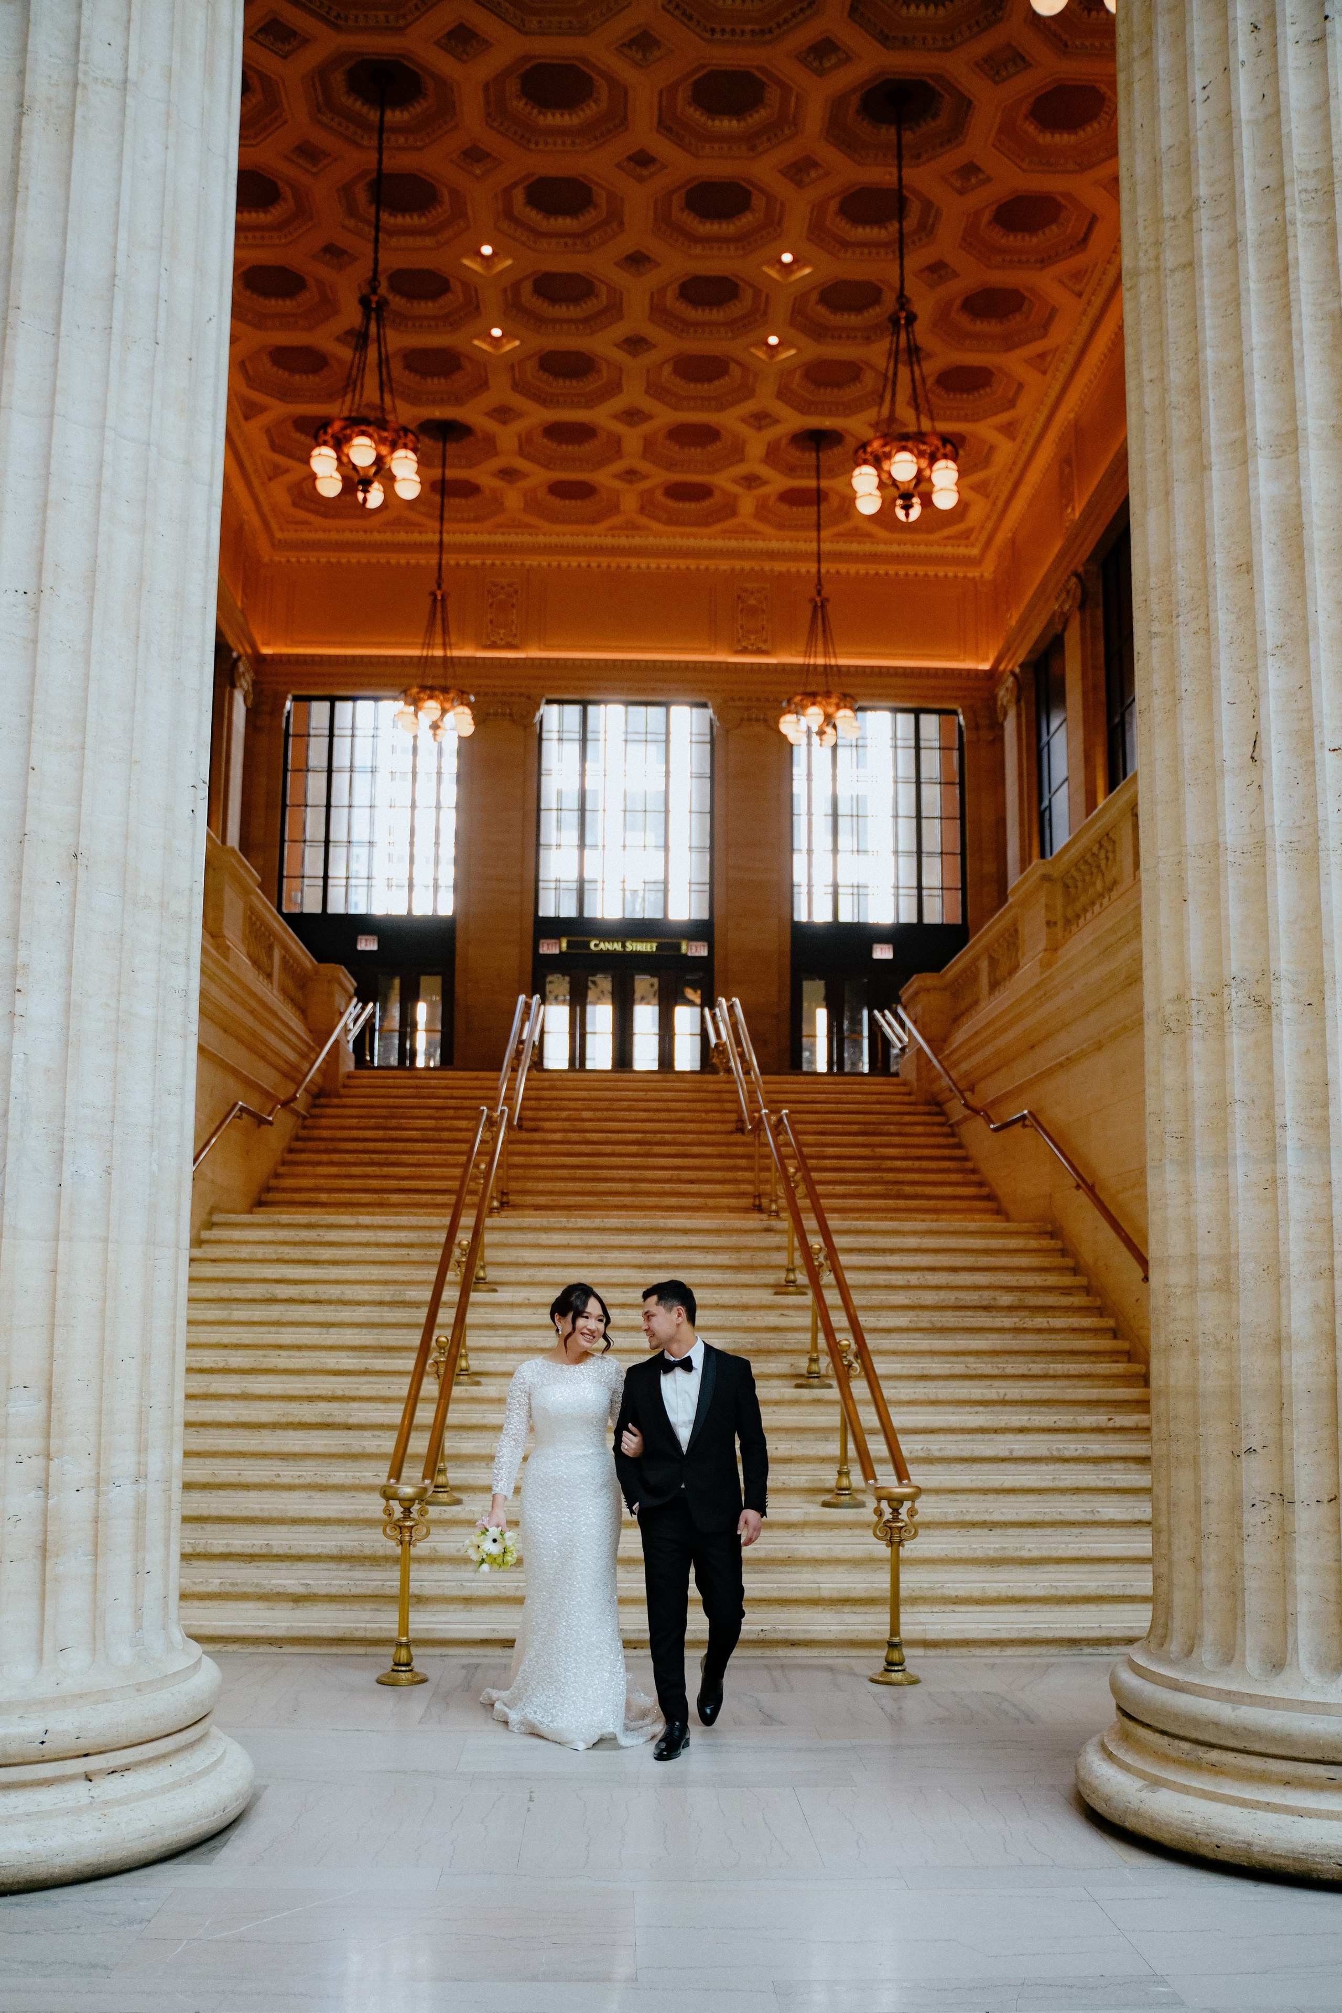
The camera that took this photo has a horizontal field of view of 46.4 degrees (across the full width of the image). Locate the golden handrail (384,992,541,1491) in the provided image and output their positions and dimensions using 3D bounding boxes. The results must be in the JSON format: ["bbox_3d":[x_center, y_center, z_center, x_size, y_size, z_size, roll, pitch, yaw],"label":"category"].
[{"bbox_3d":[-1.373,1.126,12.208,0.233,4.452,9.705,1,-11,-2],"label":"golden handrail"}]

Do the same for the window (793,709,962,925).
[{"bbox_3d":[3.791,-3.504,28.721,3.179,4.155,0.204,1,-11,-2],"label":"window"}]

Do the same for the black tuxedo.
[{"bbox_3d":[0.086,2.099,6.302,0.616,1.462,0.470,-1,-11,4],"label":"black tuxedo"}]

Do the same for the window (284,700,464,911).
[{"bbox_3d":[-4.599,-3.086,24.002,2.660,3.552,0.200,1,-11,-2],"label":"window"}]

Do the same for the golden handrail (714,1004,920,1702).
[{"bbox_3d":[0.844,1.468,12.313,0.233,5.107,9.923,1,-11,-2],"label":"golden handrail"}]

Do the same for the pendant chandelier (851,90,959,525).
[{"bbox_3d":[2.686,-8.367,18.272,1.226,5.391,1.226,1,-11,-2],"label":"pendant chandelier"}]

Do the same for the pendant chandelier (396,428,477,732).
[{"bbox_3d":[-3.120,-5.753,21.091,1.045,4.559,1.045,1,-11,-2],"label":"pendant chandelier"}]

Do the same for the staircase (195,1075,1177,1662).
[{"bbox_3d":[-0.291,1.936,12.444,6.526,4.220,9.281,1,-11,-2],"label":"staircase"}]

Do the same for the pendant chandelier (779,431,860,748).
[{"bbox_3d":[2.000,-5.702,21.293,1.067,4.558,1.067,1,-11,-2],"label":"pendant chandelier"}]

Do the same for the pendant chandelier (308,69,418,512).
[{"bbox_3d":[-3.438,-8.464,18.042,1.226,5.411,1.226,1,-11,-2],"label":"pendant chandelier"}]

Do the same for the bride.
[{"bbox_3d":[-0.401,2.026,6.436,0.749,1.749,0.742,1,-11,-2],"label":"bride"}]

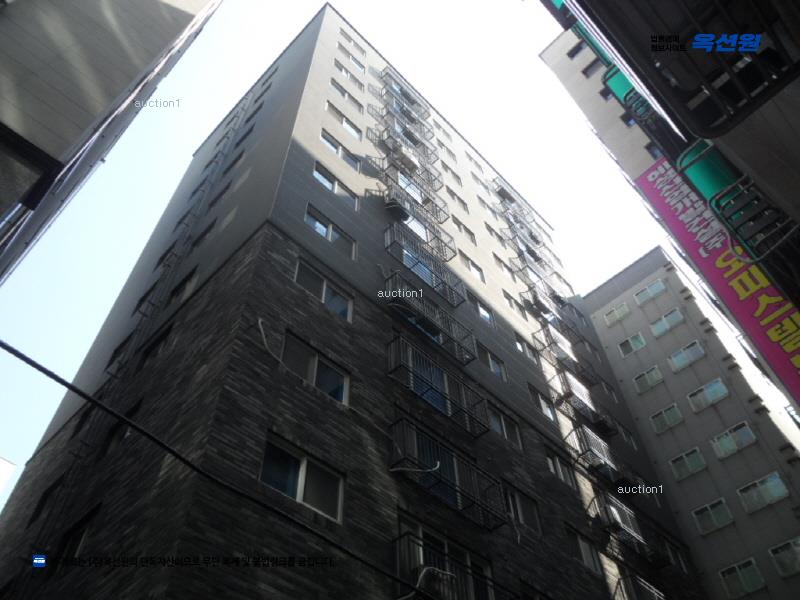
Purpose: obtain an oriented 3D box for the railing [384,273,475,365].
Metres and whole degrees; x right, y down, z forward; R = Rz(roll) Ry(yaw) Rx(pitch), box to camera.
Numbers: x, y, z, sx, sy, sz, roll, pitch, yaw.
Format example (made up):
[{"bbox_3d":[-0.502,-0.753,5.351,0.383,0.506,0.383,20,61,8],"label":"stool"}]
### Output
[{"bbox_3d":[0.969,0.615,19.092,0.529,1.206,3.392,-39,-61,24],"label":"railing"}]

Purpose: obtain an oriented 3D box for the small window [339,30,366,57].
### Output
[{"bbox_3d":[-2.570,-13.804,33.571,0.180,1.013,1.836,-39,-61,24],"label":"small window"}]

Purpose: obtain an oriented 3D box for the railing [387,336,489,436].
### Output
[{"bbox_3d":[1.029,2.328,16.404,0.520,1.148,3.340,-39,-61,24],"label":"railing"}]

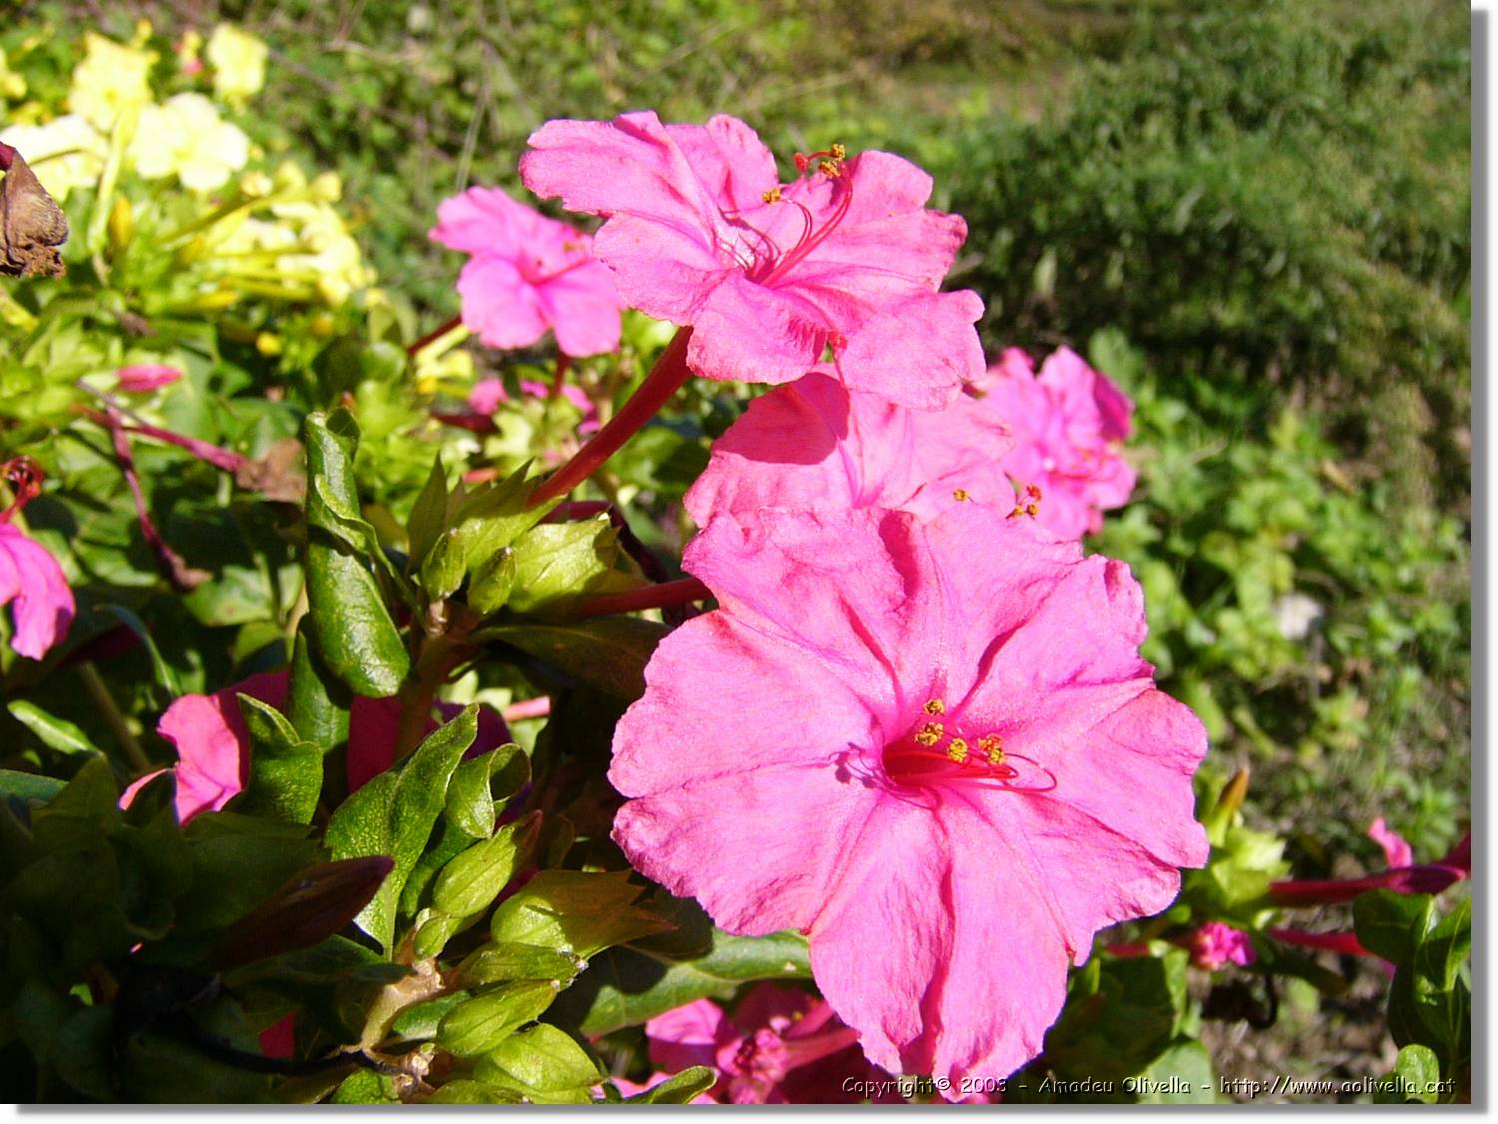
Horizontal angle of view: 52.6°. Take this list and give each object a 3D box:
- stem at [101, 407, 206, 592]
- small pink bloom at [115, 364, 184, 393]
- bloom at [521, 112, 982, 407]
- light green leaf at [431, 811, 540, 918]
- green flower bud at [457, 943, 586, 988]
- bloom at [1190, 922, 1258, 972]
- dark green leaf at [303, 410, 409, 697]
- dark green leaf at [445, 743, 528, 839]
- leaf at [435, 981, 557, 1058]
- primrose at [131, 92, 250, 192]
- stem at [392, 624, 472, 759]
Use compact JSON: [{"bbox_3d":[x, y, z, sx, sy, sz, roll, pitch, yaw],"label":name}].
[{"bbox_3d":[-0.138,-0.014,0.350,0.007,0.046,0.007,-26,0,0],"label":"stem"},{"bbox_3d":[-0.143,-0.044,0.360,0.017,0.007,0.007,3,-6,0],"label":"small pink bloom"},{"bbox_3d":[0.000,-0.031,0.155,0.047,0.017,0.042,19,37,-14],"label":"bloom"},{"bbox_3d":[-0.026,0.030,0.152,0.006,0.014,0.006,48,6,8],"label":"light green leaf"},{"bbox_3d":[-0.023,0.041,0.152,0.013,0.005,0.005,-5,-11,8],"label":"green flower bud"},{"bbox_3d":[0.070,0.057,0.225,0.010,0.008,0.009,-9,-9,-19],"label":"bloom"},{"bbox_3d":[-0.044,-0.001,0.168,0.011,0.032,0.011,-11,6,-6],"label":"dark green leaf"},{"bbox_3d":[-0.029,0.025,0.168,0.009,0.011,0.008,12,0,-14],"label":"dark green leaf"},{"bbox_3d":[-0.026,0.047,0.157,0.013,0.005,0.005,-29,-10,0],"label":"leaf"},{"bbox_3d":[-0.170,-0.127,0.460,0.036,0.014,0.033,-6,67,-12],"label":"primrose"},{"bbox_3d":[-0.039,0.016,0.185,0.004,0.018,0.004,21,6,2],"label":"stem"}]

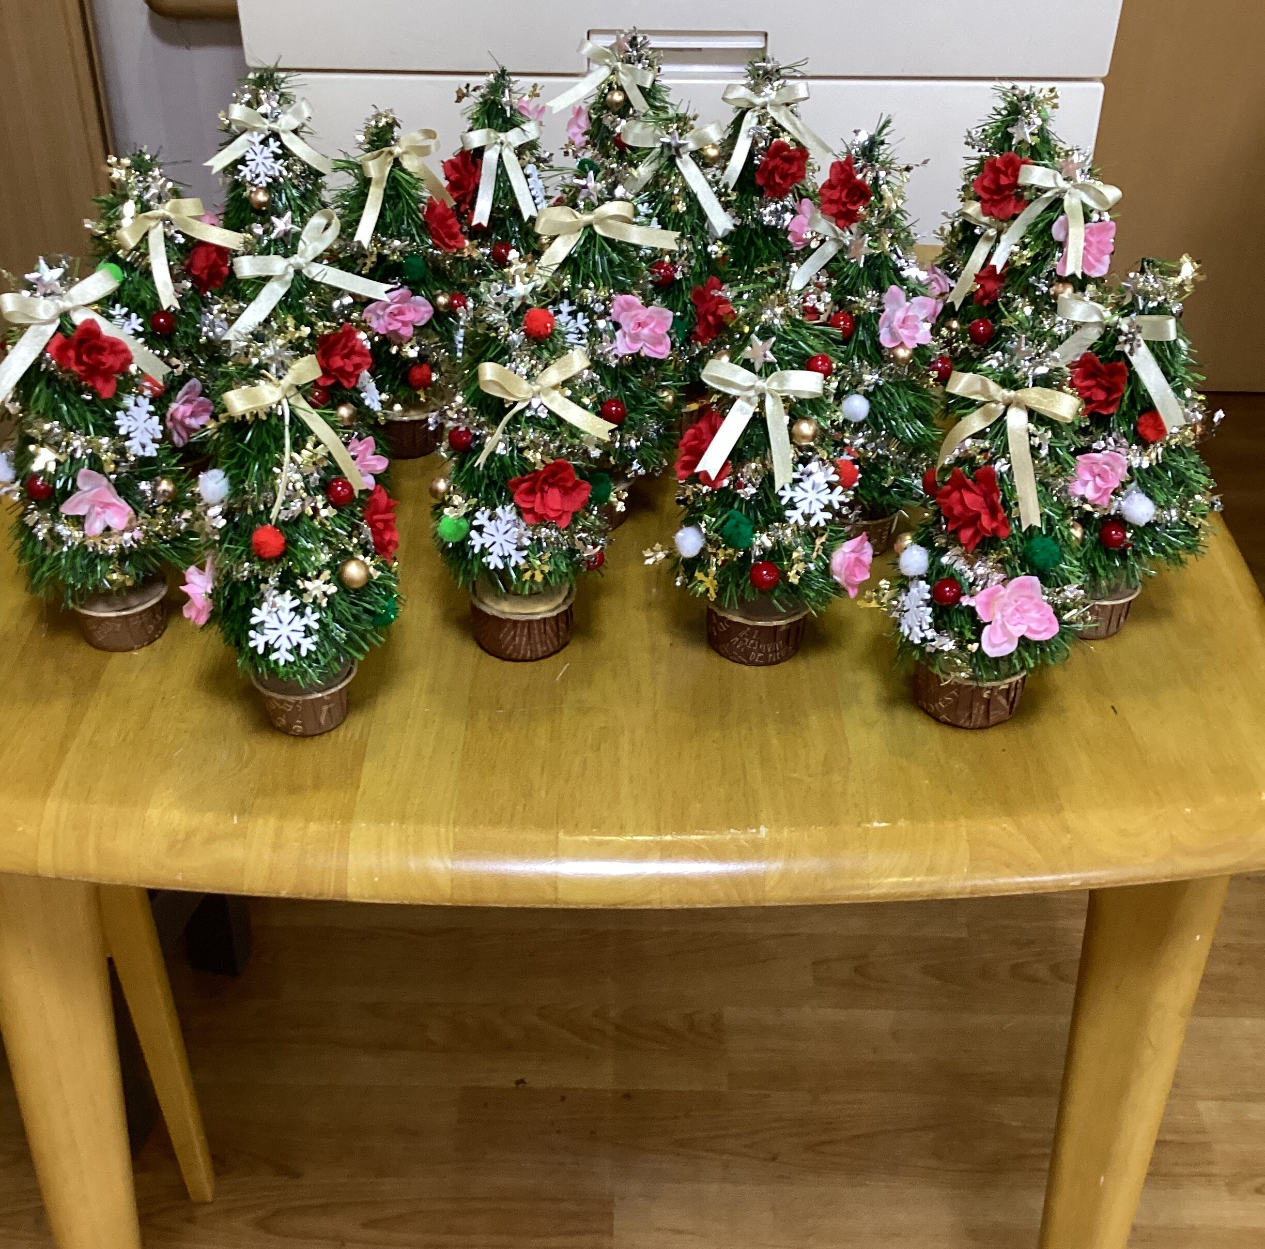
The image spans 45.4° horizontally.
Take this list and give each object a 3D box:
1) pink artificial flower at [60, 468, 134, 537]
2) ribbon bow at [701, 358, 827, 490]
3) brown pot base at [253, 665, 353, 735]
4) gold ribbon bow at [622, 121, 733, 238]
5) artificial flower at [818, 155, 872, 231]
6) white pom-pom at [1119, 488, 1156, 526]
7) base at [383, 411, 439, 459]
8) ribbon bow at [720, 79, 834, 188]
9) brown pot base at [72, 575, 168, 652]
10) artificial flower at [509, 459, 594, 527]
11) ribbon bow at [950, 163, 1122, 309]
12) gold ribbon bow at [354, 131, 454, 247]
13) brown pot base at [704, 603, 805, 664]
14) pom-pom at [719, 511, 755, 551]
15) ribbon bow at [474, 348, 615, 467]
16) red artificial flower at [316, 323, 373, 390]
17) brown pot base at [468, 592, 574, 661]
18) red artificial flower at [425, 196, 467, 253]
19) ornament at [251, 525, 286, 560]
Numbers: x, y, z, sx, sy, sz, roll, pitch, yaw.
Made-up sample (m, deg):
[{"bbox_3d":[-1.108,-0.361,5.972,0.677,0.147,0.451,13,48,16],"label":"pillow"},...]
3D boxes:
[{"bbox_3d":[-0.268,-0.061,0.754,0.038,0.036,0.019,7,9,9],"label":"pink artificial flower"},{"bbox_3d":[0.060,-0.095,0.711,0.060,0.061,0.022,4,21,4],"label":"ribbon bow"},{"bbox_3d":[-0.161,0.031,0.746,0.051,0.030,0.051,1,33,0],"label":"brown pot base"},{"bbox_3d":[0.026,-0.260,0.885,0.064,0.065,0.024,2,23,1],"label":"gold ribbon bow"},{"bbox_3d":[0.131,-0.266,0.930,0.037,0.048,0.025,-3,21,-7],"label":"artificial flower"},{"bbox_3d":[0.251,-0.059,0.753,0.018,0.018,0.018,1,33,0],"label":"white pom-pom"},{"bbox_3d":[-0.153,-0.135,1.021,0.053,0.028,0.053,1,34,-1],"label":"base"},{"bbox_3d":[0.102,-0.345,1.062,0.080,0.076,0.030,2,21,2],"label":"ribbon bow"},{"bbox_3d":[-0.279,-0.010,0.830,0.053,0.028,0.053,1,34,-1],"label":"brown pot base"},{"bbox_3d":[-0.039,-0.063,0.722,0.040,0.034,0.020,-9,12,-15],"label":"artificial flower"},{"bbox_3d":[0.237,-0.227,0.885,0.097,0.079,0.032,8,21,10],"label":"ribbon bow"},{"bbox_3d":[-0.130,-0.248,0.858,0.048,0.061,0.027,-14,26,-22],"label":"gold ribbon bow"},{"bbox_3d":[0.063,-0.003,0.777,0.052,0.026,0.052,1,33,0],"label":"brown pot base"},{"bbox_3d":[0.048,-0.043,0.690,0.015,0.016,0.015,3,33,4],"label":"pom-pom"},{"bbox_3d":[-0.039,-0.097,0.673,0.061,0.049,0.023,-4,21,-7],"label":"ribbon bow"},{"bbox_3d":[-0.156,-0.145,0.815,0.032,0.035,0.019,-12,20,-19],"label":"red artificial flower"},{"bbox_3d":[-0.056,-0.006,0.777,0.053,0.027,0.053,1,33,0],"label":"brown pot base"},{"bbox_3d":[-0.113,-0.242,0.918,0.020,0.037,0.038,-13,19,39],"label":"red artificial flower"},{"bbox_3d":[-0.159,-0.036,0.662,0.016,0.016,0.016,1,33,0],"label":"ornament"}]

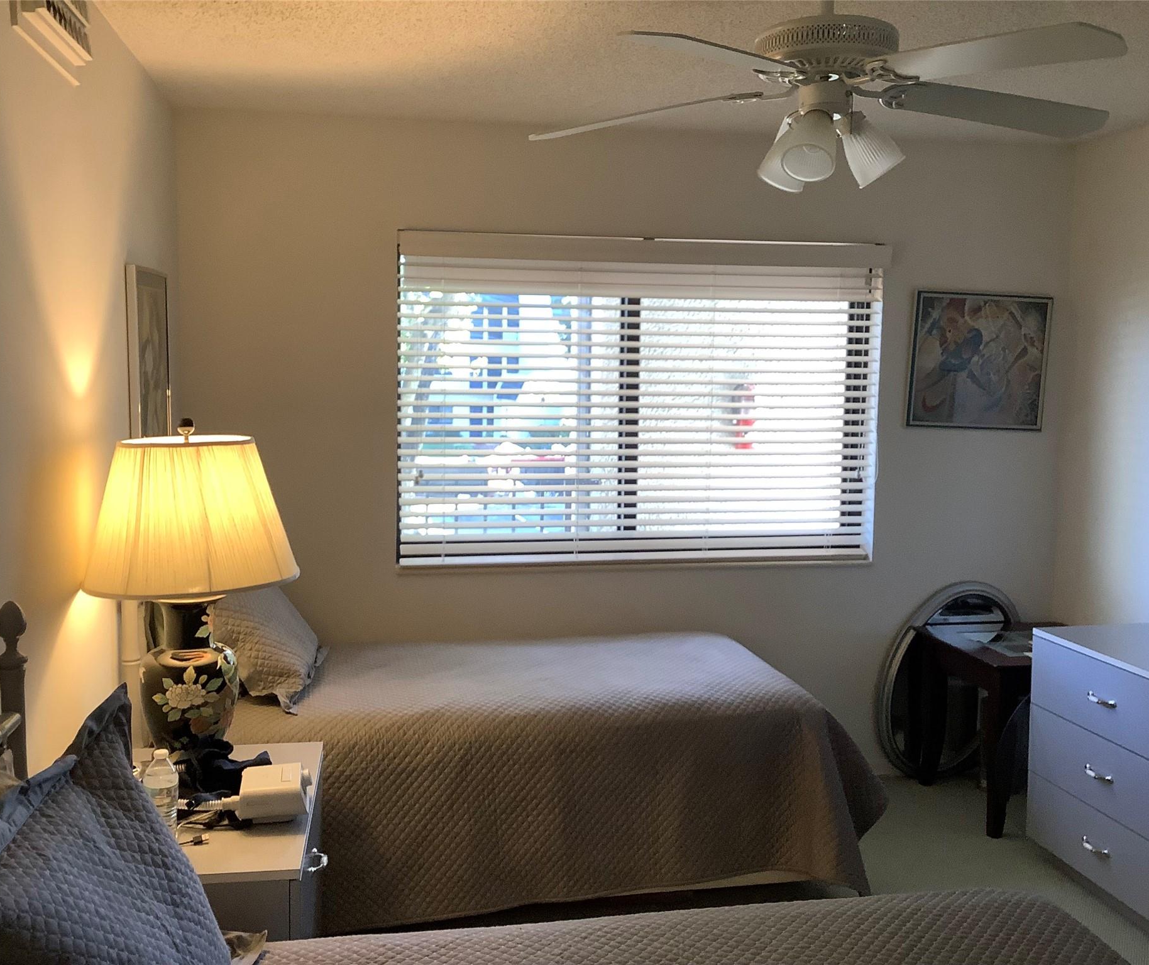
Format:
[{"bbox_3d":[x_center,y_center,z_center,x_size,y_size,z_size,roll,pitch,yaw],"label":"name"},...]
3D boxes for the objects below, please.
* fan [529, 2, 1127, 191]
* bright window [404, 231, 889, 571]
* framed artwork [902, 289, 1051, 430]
[{"bbox_3d":[0.562,-0.865,2.475,1.280,0.461,1.280,0,6,-10],"label":"fan"},{"bbox_3d":[0.271,-0.291,4.218,1.810,1.180,0.080,0,6,-10],"label":"bright window"},{"bbox_3d":[1.545,-0.455,4.385,0.565,0.513,0.025,2,5,-10],"label":"framed artwork"}]

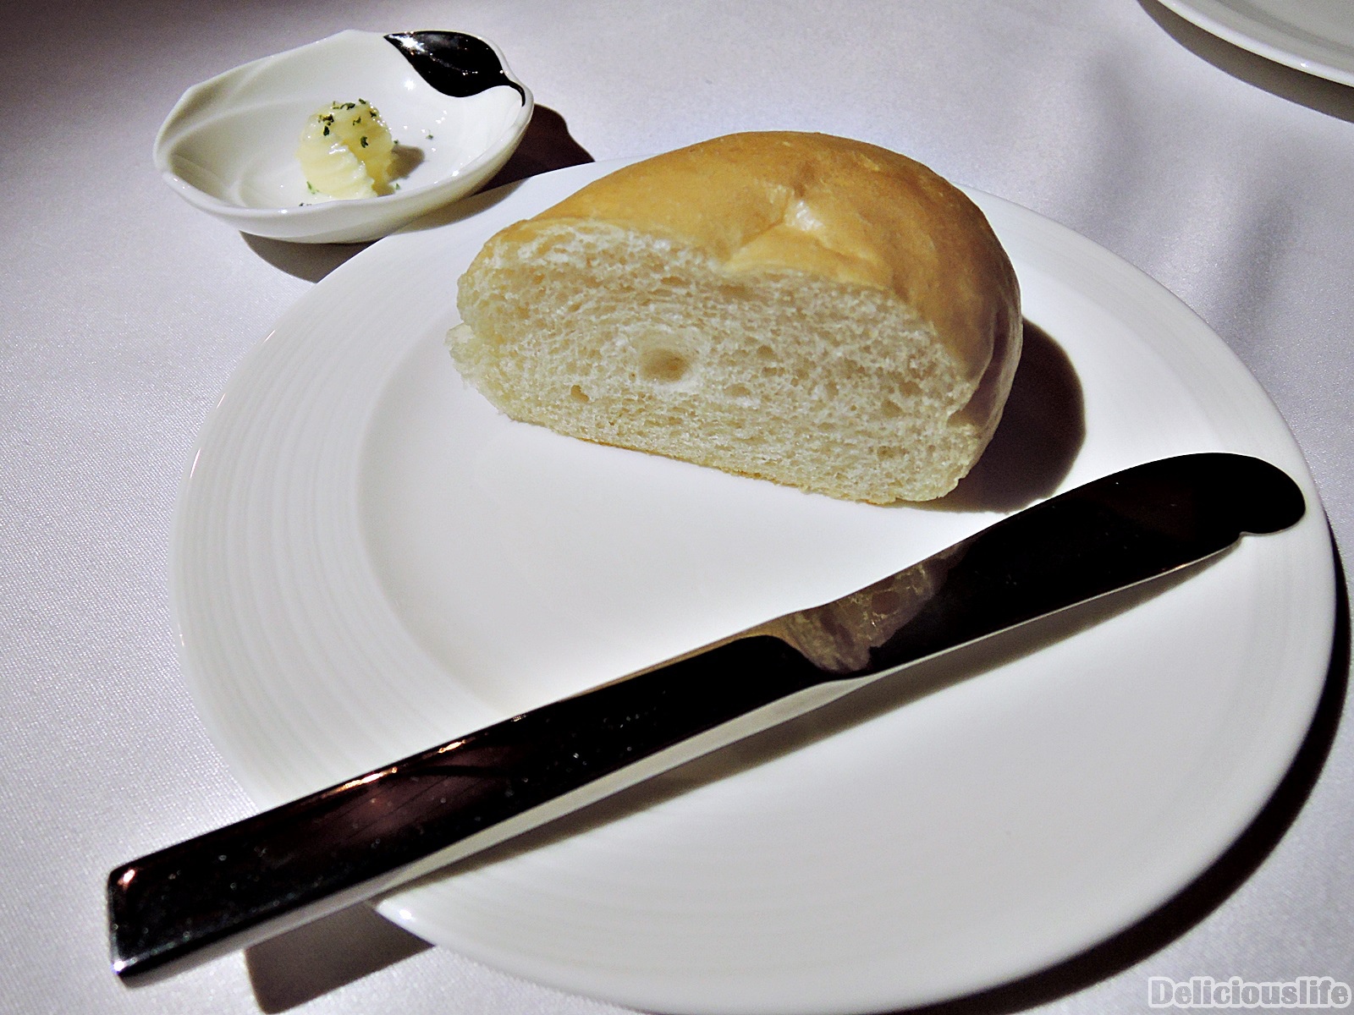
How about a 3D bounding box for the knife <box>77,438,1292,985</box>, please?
[{"bbox_3d":[0.016,0.020,0.127,0.171,0.007,0.017,-19,51,-14],"label":"knife"}]

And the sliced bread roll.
[{"bbox_3d":[0.016,-0.044,0.167,0.095,0.044,0.063,13,50,13],"label":"sliced bread roll"}]

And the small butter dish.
[{"bbox_3d":[-0.081,-0.094,0.241,0.090,0.020,0.093,-2,49,0],"label":"small butter dish"}]

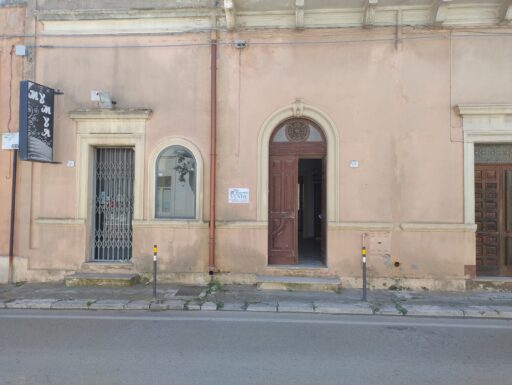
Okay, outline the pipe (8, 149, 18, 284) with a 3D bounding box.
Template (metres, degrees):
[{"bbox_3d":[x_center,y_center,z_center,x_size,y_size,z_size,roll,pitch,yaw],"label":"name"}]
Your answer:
[{"bbox_3d":[-5.051,0.491,7.706,0.085,2.828,0.085,1,-2,3],"label":"pipe"}]

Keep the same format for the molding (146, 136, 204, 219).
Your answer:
[{"bbox_3d":[-1.626,-0.282,7.604,1.149,1.727,0.170,0,-2,3],"label":"molding"}]

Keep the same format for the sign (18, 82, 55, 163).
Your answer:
[{"bbox_3d":[-4.150,-1.322,7.036,0.119,1.443,0.764,0,-2,3],"label":"sign"}]

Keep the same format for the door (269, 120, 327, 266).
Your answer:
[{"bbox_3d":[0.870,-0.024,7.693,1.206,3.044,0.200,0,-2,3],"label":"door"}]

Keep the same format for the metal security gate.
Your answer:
[{"bbox_3d":[-3.047,0.250,7.916,0.867,2.434,0.080,0,-2,3],"label":"metal security gate"}]

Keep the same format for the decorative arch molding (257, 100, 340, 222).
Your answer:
[{"bbox_3d":[0.848,-0.627,7.444,1.618,2.462,0.160,0,-2,3],"label":"decorative arch molding"}]

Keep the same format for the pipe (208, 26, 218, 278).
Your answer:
[{"bbox_3d":[-0.850,-0.817,7.486,0.105,4.959,0.105,0,-2,3],"label":"pipe"}]

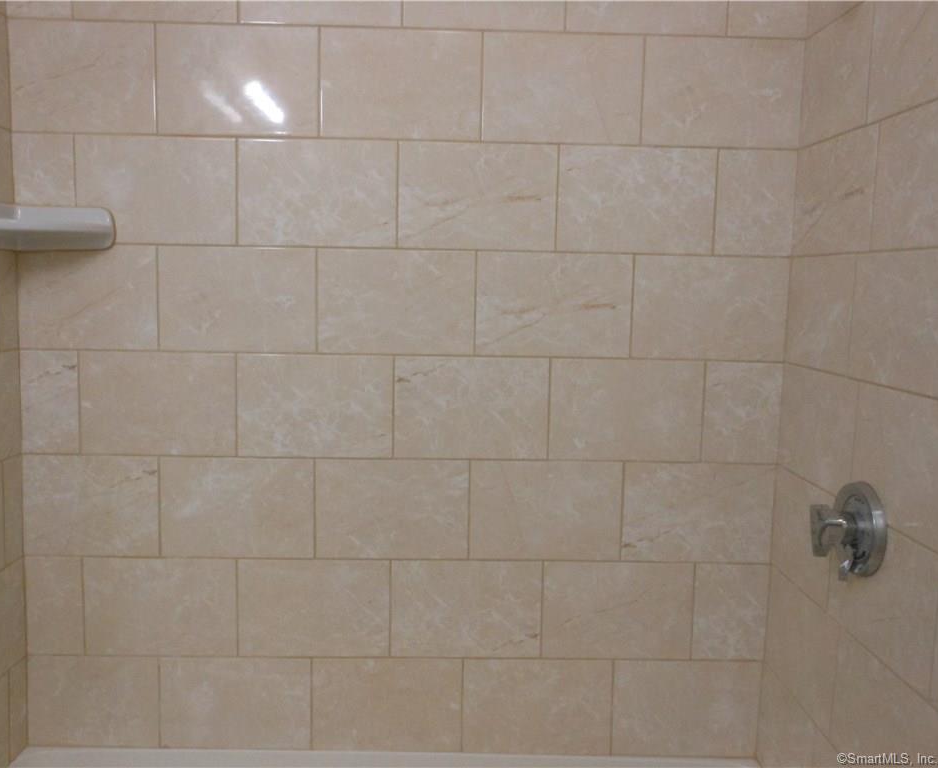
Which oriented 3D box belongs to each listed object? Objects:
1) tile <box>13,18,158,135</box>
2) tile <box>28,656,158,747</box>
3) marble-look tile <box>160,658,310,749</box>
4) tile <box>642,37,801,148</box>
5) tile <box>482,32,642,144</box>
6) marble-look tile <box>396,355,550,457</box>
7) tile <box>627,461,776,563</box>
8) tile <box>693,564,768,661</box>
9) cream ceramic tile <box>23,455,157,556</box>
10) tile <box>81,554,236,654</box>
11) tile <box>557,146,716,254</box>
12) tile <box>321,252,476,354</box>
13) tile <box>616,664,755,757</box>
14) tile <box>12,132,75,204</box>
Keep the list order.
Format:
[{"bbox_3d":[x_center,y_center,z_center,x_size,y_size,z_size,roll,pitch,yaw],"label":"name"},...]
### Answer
[{"bbox_3d":[-0.716,-0.570,1.544,0.264,0.200,0.010,1,6,-2],"label":"tile"},{"bbox_3d":[-0.750,0.636,1.662,0.259,0.188,0.010,1,6,-2],"label":"tile"},{"bbox_3d":[-0.472,0.650,1.691,0.304,0.197,0.009,1,5,-1],"label":"marble-look tile"},{"bbox_3d":[0.481,-0.551,1.569,0.301,0.199,0.009,1,7,-1],"label":"tile"},{"bbox_3d":[0.177,-0.557,1.570,0.301,0.200,0.010,1,6,-2],"label":"tile"},{"bbox_3d":[0.005,0.048,1.625,0.301,0.200,0.010,1,7,-1],"label":"marble-look tile"},{"bbox_3d":[0.459,0.258,1.659,0.304,0.200,0.010,1,6,-2],"label":"tile"},{"bbox_3d":[0.528,0.463,1.681,0.148,0.200,0.010,1,6,-2],"label":"tile"},{"bbox_3d":[-0.748,0.239,1.645,0.267,0.203,0.009,1,5,-1],"label":"cream ceramic tile"},{"bbox_3d":[-0.616,0.446,1.661,0.301,0.202,0.009,1,7,-1],"label":"tile"},{"bbox_3d":[0.323,-0.352,1.595,0.301,0.200,0.010,1,6,-2],"label":"tile"},{"bbox_3d":[-0.143,-0.161,1.620,0.304,0.203,0.009,1,5,-1],"label":"tile"},{"bbox_3d":[0.444,0.665,1.698,0.300,0.202,0.010,1,6,-2],"label":"tile"},{"bbox_3d":[-0.798,-0.369,1.562,0.112,0.198,0.009,1,7,-1],"label":"tile"}]

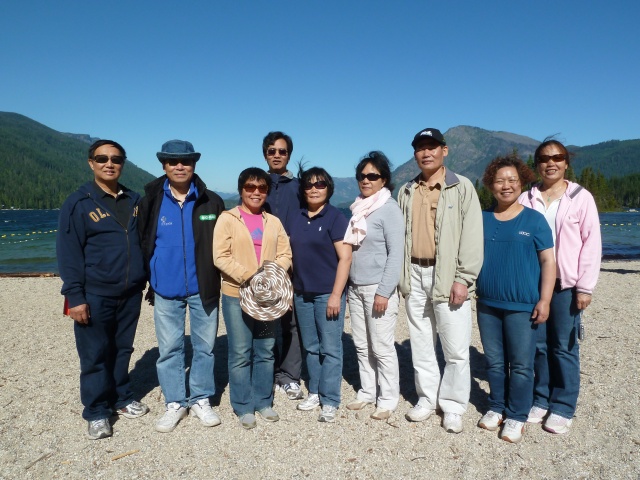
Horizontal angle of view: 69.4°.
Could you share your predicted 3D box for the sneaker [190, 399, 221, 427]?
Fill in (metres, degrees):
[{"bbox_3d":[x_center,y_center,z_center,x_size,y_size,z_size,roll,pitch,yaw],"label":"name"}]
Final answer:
[{"bbox_3d":[-0.700,1.051,2.825,0.106,0.110,0.285,-3,5,-36],"label":"sneaker"}]

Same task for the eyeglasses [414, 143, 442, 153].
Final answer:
[{"bbox_3d":[0.650,-0.536,2.720,0.143,0.044,0.140,2,5,32],"label":"eyeglasses"}]

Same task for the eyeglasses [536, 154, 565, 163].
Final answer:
[{"bbox_3d":[1.369,-0.471,2.710,0.146,0.047,0.140,0,3,32],"label":"eyeglasses"}]

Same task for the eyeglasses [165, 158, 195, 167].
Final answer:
[{"bbox_3d":[-0.815,-0.441,2.670,0.148,0.046,0.140,-1,4,-20],"label":"eyeglasses"}]

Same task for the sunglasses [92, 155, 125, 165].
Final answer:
[{"bbox_3d":[-1.167,-0.435,2.540,0.152,0.048,0.140,0,3,-31],"label":"sunglasses"}]

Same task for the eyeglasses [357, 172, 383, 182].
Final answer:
[{"bbox_3d":[0.320,-0.376,2.810,0.146,0.050,0.140,3,5,34],"label":"eyeglasses"}]

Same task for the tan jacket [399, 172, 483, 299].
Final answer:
[{"bbox_3d":[0.720,-0.027,2.775,0.490,0.745,0.290,2,5,28],"label":"tan jacket"}]

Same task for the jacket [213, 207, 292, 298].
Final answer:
[{"bbox_3d":[-0.408,0.075,2.792,0.470,0.530,0.330,-1,4,-13],"label":"jacket"}]

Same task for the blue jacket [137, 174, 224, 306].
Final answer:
[{"bbox_3d":[-0.806,0.003,2.690,0.490,0.750,0.300,-1,4,-15],"label":"blue jacket"}]

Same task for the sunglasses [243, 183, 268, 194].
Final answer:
[{"bbox_3d":[-0.384,-0.300,2.720,0.148,0.056,0.140,2,3,-12],"label":"sunglasses"}]

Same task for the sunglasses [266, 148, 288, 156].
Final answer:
[{"bbox_3d":[-0.284,-0.582,3.120,0.143,0.048,0.140,0,4,-3],"label":"sunglasses"}]

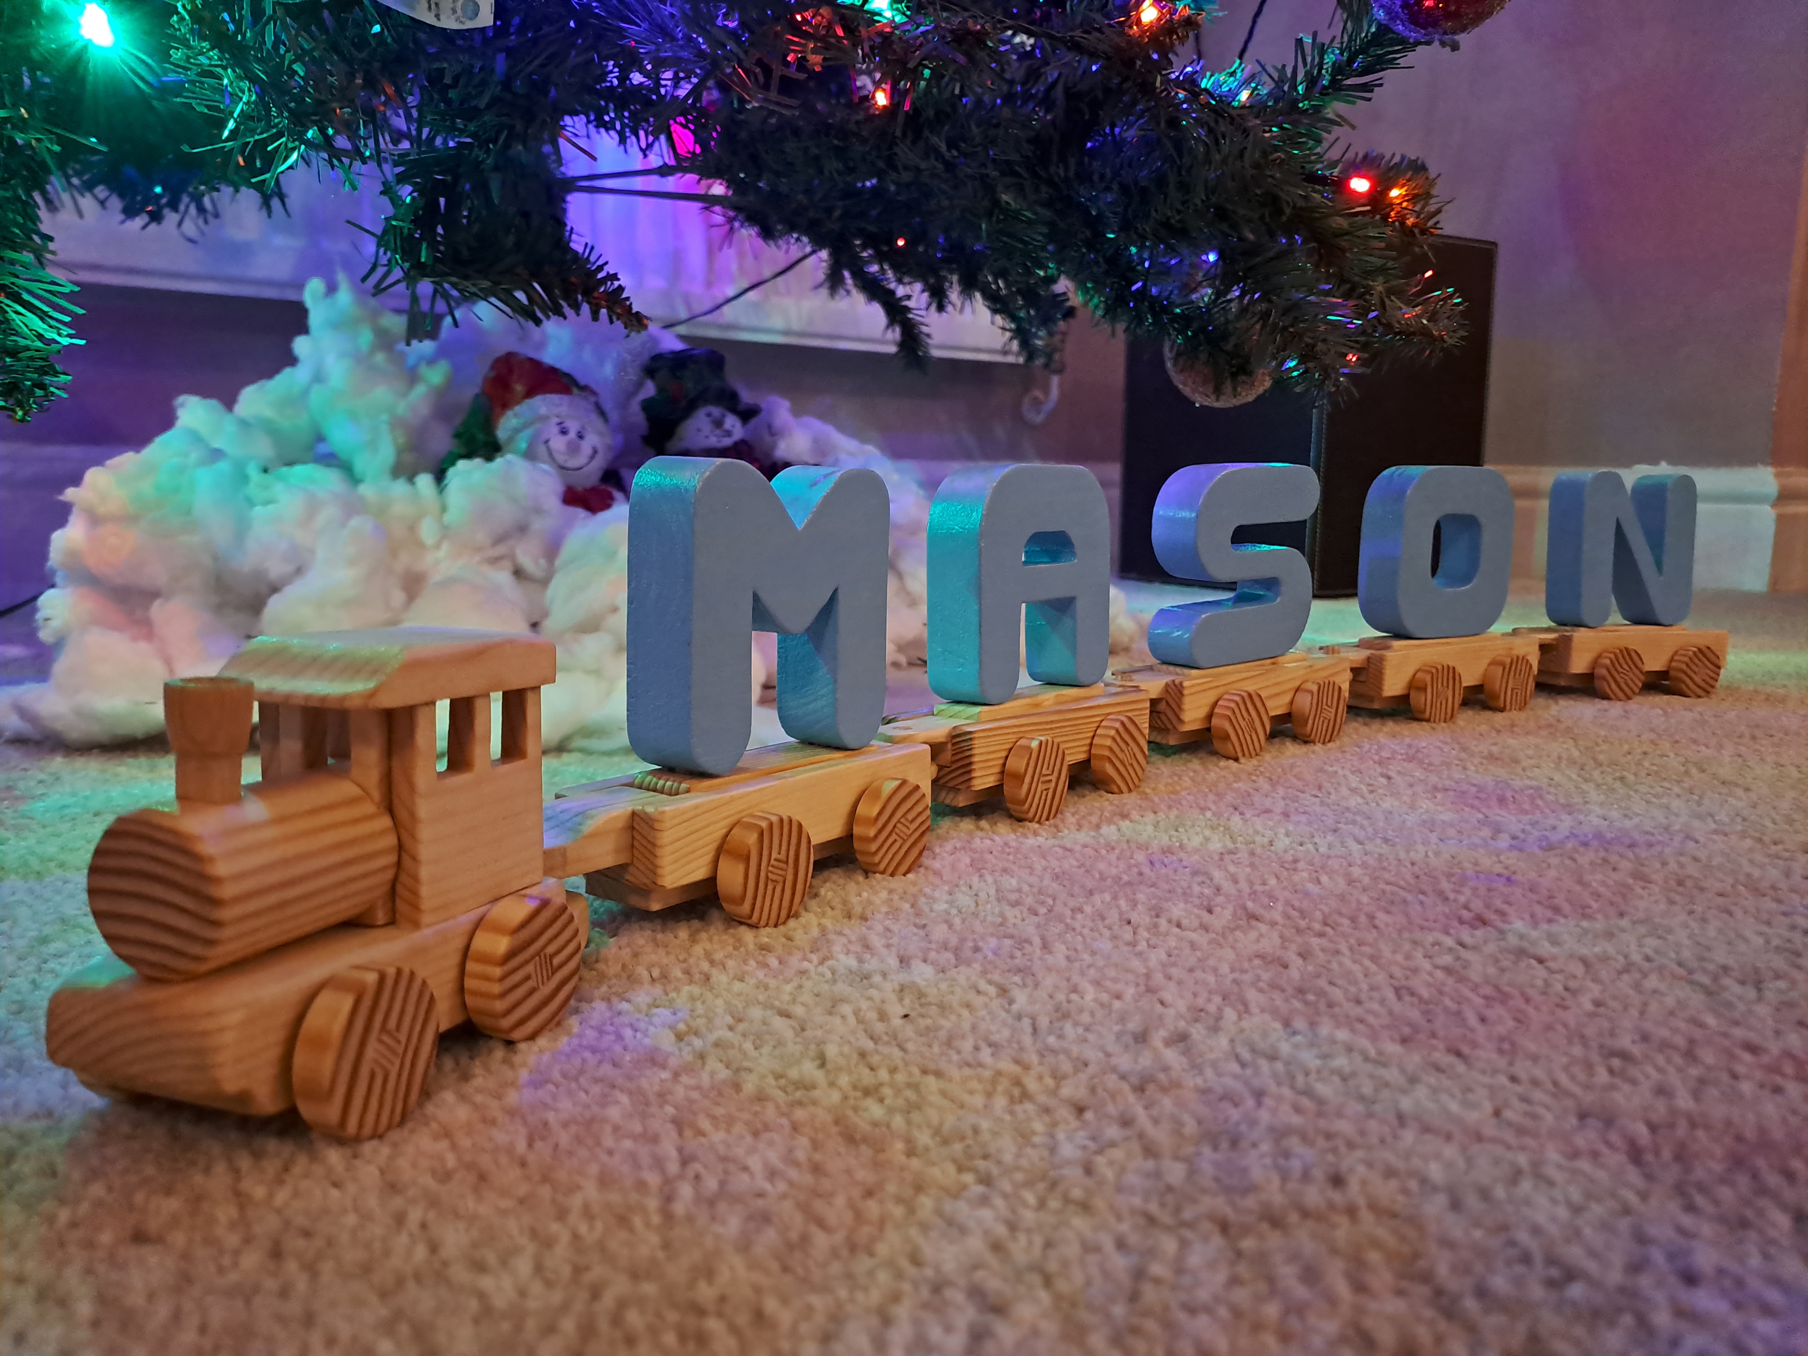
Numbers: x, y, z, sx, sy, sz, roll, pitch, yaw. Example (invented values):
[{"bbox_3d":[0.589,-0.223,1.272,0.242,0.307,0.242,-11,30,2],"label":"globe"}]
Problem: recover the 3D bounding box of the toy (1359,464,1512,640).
[{"bbox_3d":[0.277,-0.066,0.678,0.086,0.086,0.025,-5,11,-30],"label":"toy"}]

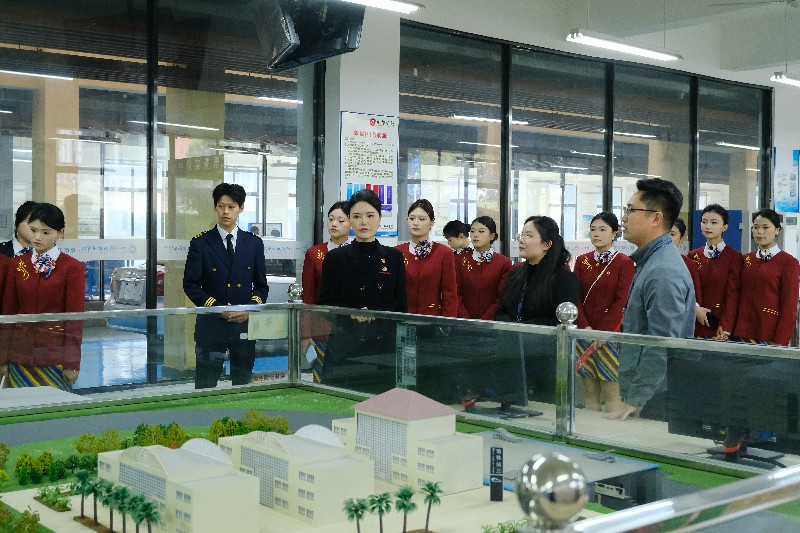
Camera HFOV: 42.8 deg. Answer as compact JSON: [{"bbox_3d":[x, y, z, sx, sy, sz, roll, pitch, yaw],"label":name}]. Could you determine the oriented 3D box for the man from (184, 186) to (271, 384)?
[{"bbox_3d":[-0.973,0.439,5.724,0.480,1.816,0.290,0,2,-12],"label":"man"}]

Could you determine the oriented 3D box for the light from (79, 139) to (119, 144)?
[{"bbox_3d":[-5.031,-2.014,16.400,1.210,0.080,0.150,-1,2,-38],"label":"light"}]

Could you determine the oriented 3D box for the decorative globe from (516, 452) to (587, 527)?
[{"bbox_3d":[0.161,0.236,1.085,0.075,0.077,0.075,0,2,0],"label":"decorative globe"}]

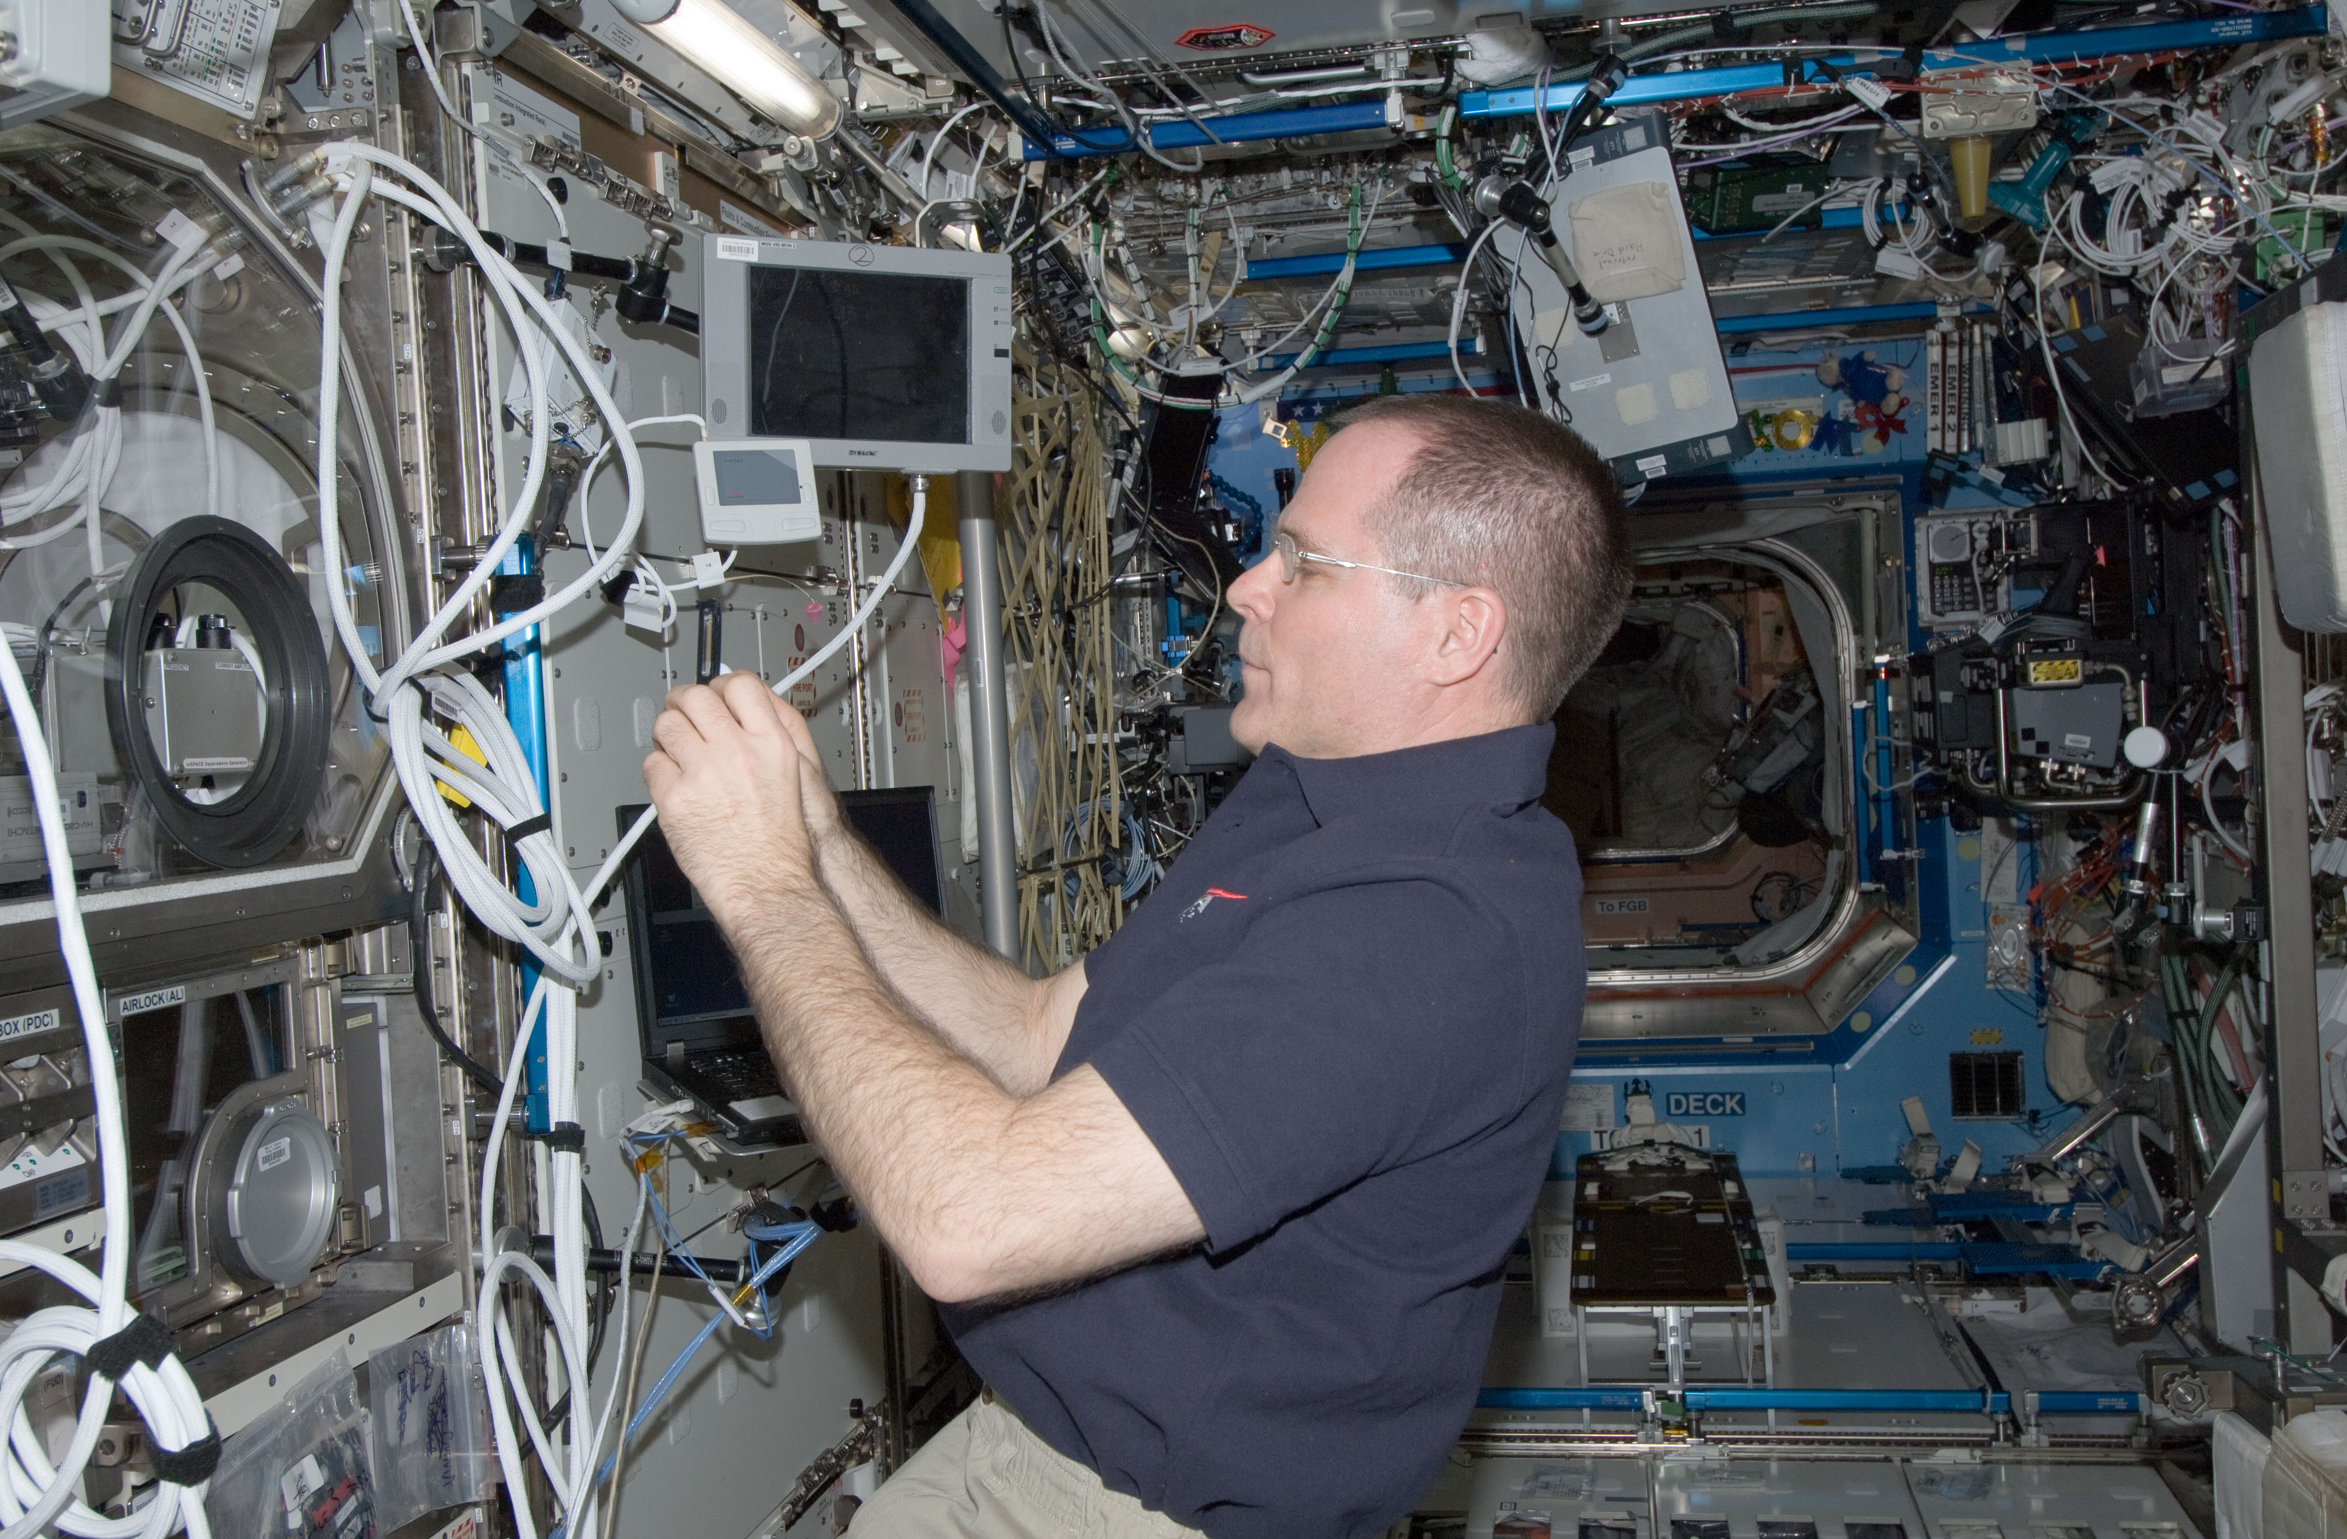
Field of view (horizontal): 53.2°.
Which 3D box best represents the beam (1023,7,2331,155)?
[{"bbox_3d":[0.591,-0.869,2.991,1.647,0.031,0.027,-2,2,11],"label":"beam"}]

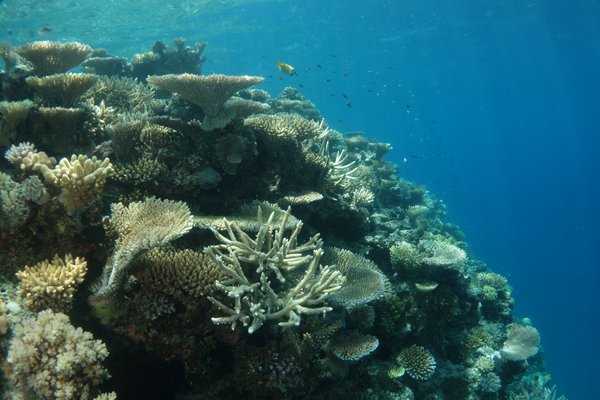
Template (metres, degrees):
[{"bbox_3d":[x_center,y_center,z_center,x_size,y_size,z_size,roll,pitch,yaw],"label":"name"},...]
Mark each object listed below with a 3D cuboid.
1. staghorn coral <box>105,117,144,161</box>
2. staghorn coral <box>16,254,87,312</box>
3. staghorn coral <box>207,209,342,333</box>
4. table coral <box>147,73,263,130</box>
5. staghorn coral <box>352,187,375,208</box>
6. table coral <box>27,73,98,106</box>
[{"bbox_3d":[-0.767,-0.270,2.050,0.162,0.188,0.160,0,5,0],"label":"staghorn coral"},{"bbox_3d":[-0.719,0.242,1.350,0.192,0.159,0.180,0,5,0],"label":"staghorn coral"},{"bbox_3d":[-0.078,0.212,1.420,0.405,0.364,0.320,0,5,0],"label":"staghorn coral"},{"bbox_3d":[-0.440,-0.454,2.150,0.508,0.254,0.480,0,5,0],"label":"table coral"},{"bbox_3d":[0.367,-0.014,2.700,0.123,0.123,0.120,0,5,0],"label":"staghorn coral"},{"bbox_3d":[-1.196,-0.537,2.350,0.344,0.203,0.340,0,5,0],"label":"table coral"}]

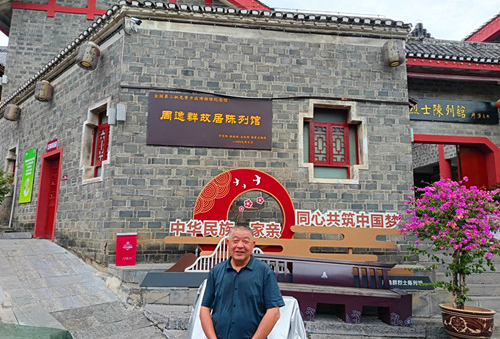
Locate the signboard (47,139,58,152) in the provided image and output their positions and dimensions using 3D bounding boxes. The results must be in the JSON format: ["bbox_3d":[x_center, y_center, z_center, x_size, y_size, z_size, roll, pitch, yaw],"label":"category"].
[{"bbox_3d":[-4.913,-0.592,8.635,0.706,0.243,0.040,-7,-12,42],"label":"signboard"}]

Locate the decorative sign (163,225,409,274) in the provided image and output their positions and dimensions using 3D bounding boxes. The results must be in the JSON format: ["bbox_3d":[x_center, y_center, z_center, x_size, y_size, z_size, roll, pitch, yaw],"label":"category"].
[{"bbox_3d":[0.674,1.328,5.729,4.132,0.784,0.100,2,-9,-5],"label":"decorative sign"}]

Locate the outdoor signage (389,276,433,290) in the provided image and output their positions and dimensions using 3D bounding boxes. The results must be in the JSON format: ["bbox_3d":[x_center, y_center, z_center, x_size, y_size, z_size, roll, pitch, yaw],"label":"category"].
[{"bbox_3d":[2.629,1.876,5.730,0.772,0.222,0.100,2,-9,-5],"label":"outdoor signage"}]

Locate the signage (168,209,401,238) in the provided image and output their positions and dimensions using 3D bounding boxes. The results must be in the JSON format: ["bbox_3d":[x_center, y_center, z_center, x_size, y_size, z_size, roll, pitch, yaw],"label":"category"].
[{"bbox_3d":[0.639,0.898,5.688,3.857,0.469,0.080,2,-9,-5],"label":"signage"}]

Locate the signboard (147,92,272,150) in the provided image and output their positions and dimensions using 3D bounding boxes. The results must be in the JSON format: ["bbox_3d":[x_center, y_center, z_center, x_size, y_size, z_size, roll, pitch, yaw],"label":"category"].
[{"bbox_3d":[-0.718,-0.904,6.473,2.313,0.985,0.060,2,-9,-6],"label":"signboard"}]

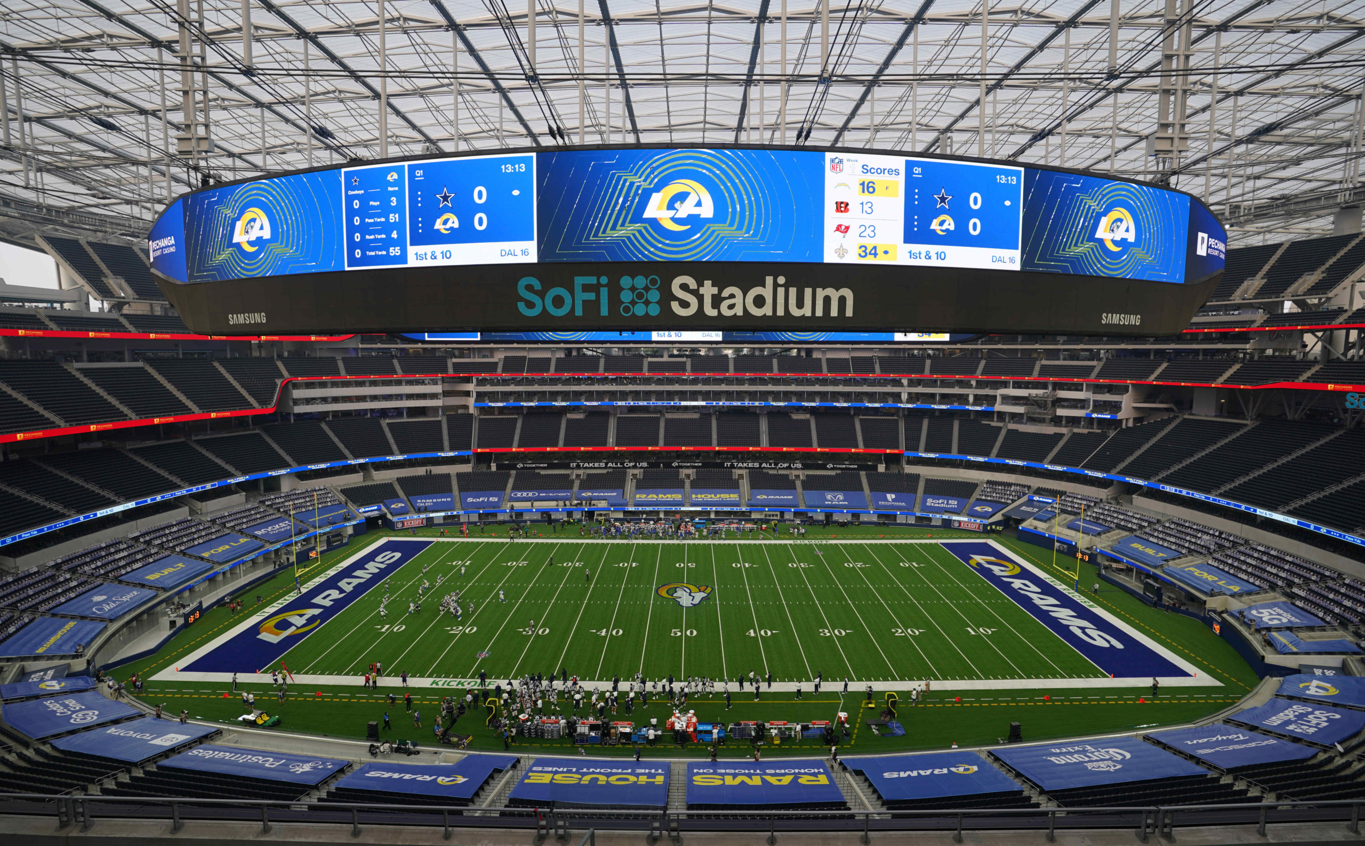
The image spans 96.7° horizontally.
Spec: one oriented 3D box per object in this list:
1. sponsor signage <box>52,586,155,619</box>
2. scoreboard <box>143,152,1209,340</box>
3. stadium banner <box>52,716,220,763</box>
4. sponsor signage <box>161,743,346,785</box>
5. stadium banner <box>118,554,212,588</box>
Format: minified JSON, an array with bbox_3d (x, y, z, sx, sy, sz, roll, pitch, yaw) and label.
[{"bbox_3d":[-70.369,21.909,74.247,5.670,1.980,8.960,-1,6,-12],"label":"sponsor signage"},{"bbox_3d":[0.320,-20.420,84.490,138.000,18.000,52.000,0,6,0],"label":"scoreboard"},{"bbox_3d":[-42.600,24.970,47.990,8.650,0.350,7.110,2,-10,14],"label":"stadium banner"},{"bbox_3d":[-31.370,25.100,44.530,13.170,0.350,4.490,1,-11,9],"label":"sponsor signage"},{"bbox_3d":[-70.730,20.600,83.710,6.030,0.350,9.340,14,5,-5],"label":"stadium banner"}]

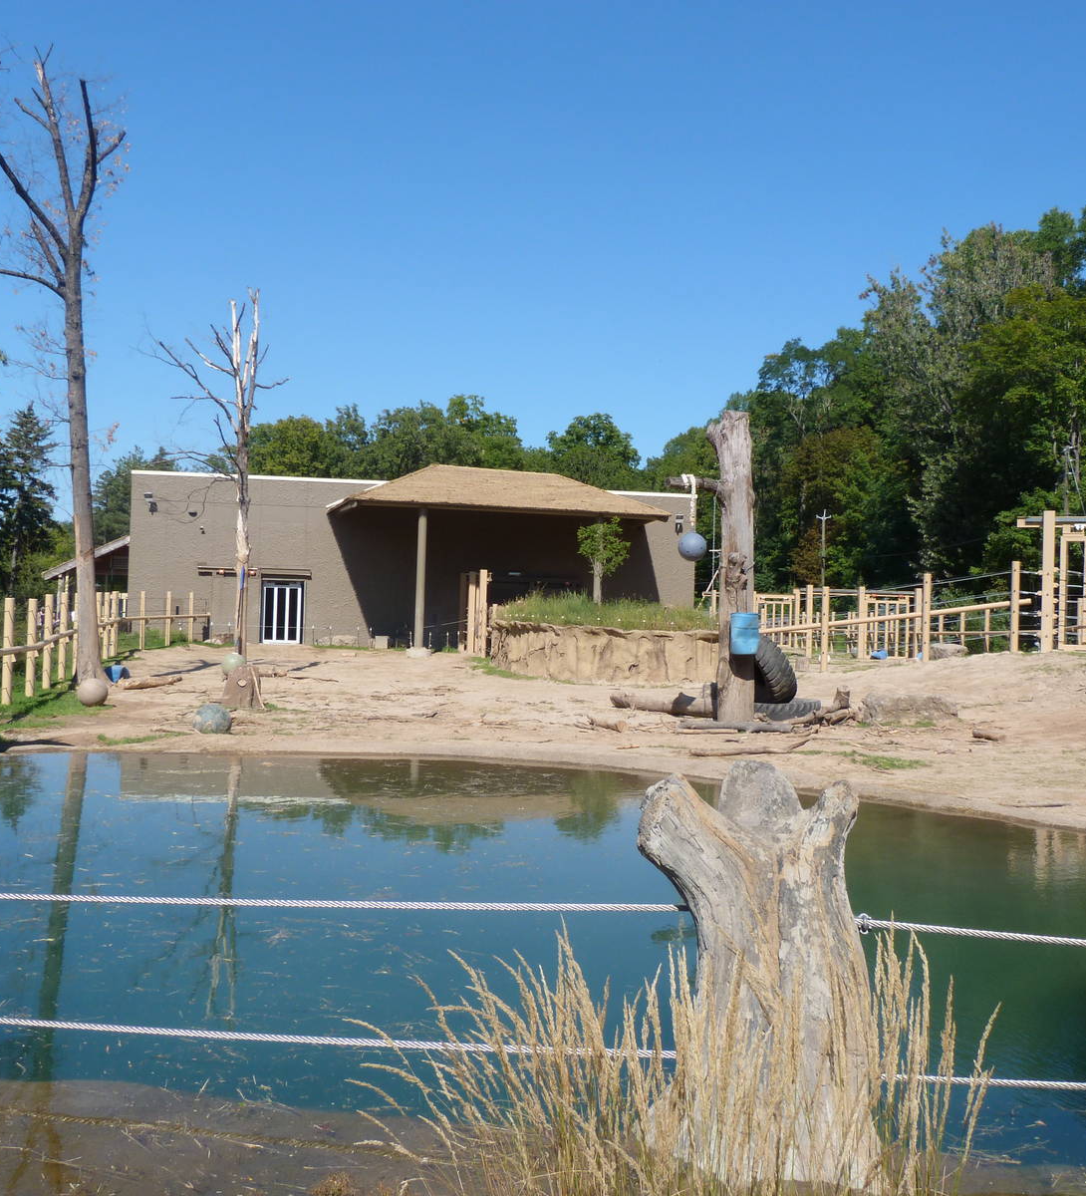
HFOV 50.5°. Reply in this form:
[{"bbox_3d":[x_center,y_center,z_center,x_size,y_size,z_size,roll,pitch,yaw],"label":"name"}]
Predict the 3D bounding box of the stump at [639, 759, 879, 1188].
[{"bbox_3d":[0.713,1.202,3.800,0.770,1.320,0.680,1,-1,11],"label":"stump"}]

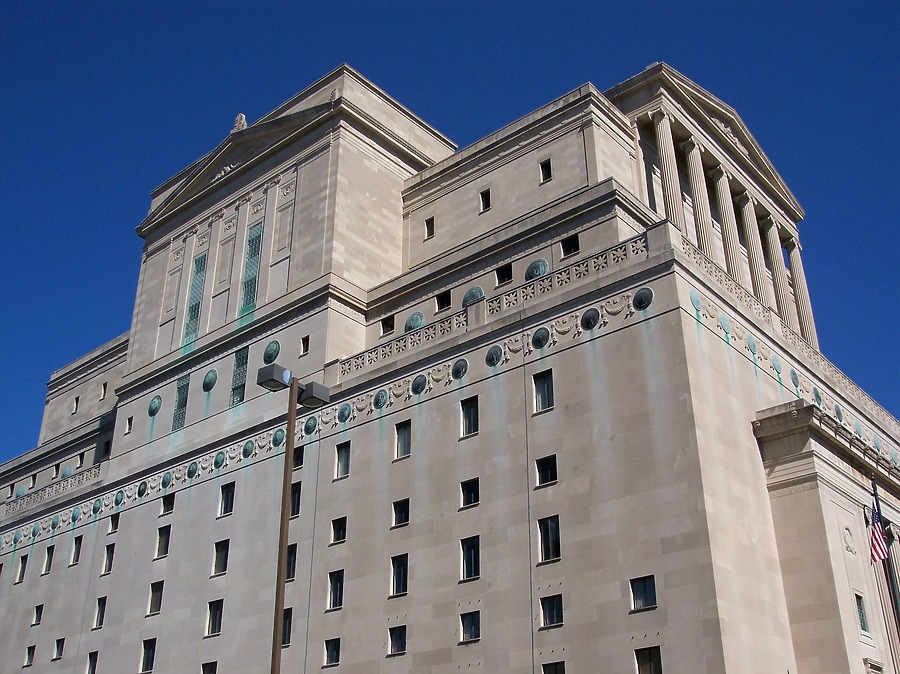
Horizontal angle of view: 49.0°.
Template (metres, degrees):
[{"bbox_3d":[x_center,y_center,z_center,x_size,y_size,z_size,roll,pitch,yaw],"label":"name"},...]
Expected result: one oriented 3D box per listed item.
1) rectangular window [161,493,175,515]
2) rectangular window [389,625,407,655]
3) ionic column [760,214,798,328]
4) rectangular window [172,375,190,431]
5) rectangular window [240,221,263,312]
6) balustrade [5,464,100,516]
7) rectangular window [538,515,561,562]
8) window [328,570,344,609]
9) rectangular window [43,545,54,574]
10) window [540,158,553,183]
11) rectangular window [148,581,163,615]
[{"bbox_3d":[-19.600,11.727,69.110,1.463,1.331,0.260,-22,-35,35],"label":"rectangular window"},{"bbox_3d":[-2.569,15.514,50.490,1.219,1.350,0.260,-22,-35,35],"label":"rectangular window"},{"bbox_3d":[26.748,-4.870,79.839,1.376,10.560,1.376,-22,-35,35],"label":"ionic column"},{"bbox_3d":[-20.412,5.019,75.425,1.621,4.492,0.300,-22,-35,36],"label":"rectangular window"},{"bbox_3d":[-15.888,-5.562,79.629,1.880,8.080,0.300,-22,-35,35],"label":"rectangular window"},{"bbox_3d":[-35.211,13.767,87.216,16.160,1.420,0.350,-22,-35,35],"label":"balustrade"},{"bbox_3d":[4.760,9.559,46.513,1.256,2.062,0.260,-22,-35,35],"label":"rectangular window"},{"bbox_3d":[-6.464,14.552,56.584,1.252,2.130,0.300,-22,-35,36],"label":"window"},{"bbox_3d":[-32.580,18.231,80.480,1.244,2.275,0.300,-22,-35,36],"label":"rectangular window"},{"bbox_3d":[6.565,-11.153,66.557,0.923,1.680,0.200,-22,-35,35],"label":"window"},{"bbox_3d":[-19.535,17.494,65.979,1.463,2.156,0.260,-22,-35,35],"label":"rectangular window"}]

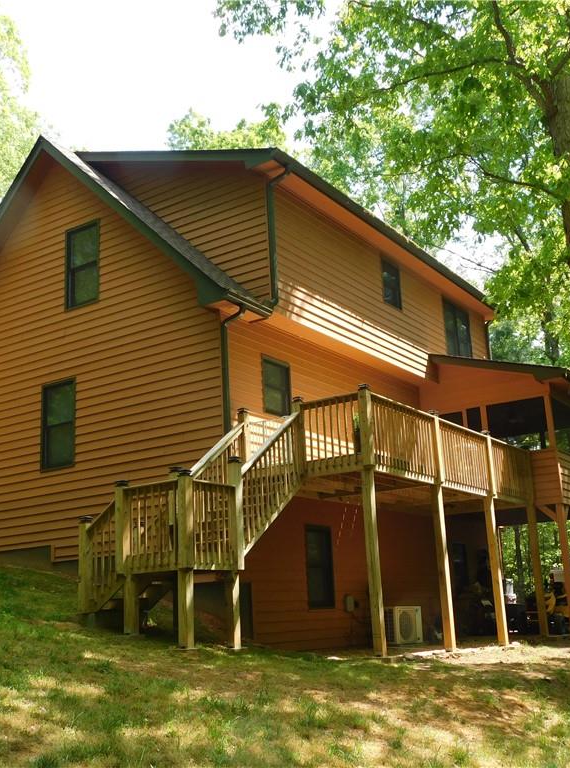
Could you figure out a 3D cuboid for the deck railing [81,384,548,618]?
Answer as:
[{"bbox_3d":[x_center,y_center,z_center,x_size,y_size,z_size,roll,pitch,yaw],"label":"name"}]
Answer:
[{"bbox_3d":[1.261,2.177,15.391,2.950,3.072,10.166,-12,-17,32],"label":"deck railing"}]

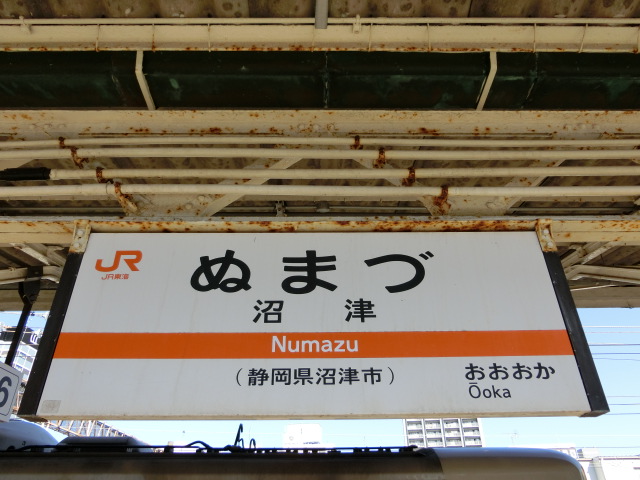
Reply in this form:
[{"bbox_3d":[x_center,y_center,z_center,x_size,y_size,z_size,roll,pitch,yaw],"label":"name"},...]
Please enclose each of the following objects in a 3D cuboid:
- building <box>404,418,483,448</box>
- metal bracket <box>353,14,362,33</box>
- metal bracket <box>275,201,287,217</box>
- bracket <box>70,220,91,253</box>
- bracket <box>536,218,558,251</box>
[{"bbox_3d":[44.840,80.537,162.294,26.700,37.000,12.000,-7,-32,11],"label":"building"},{"bbox_3d":[0.198,-1.143,2.440,0.040,0.090,0.050,0,-31,0],"label":"metal bracket"},{"bbox_3d":[-0.363,-0.289,4.245,0.095,0.140,0.070,0,-31,0],"label":"metal bracket"},{"bbox_3d":[-1.218,-0.018,2.352,0.070,0.175,0.040,0,-31,0],"label":"bracket"},{"bbox_3d":[1.155,-0.023,2.355,0.070,0.175,0.040,0,-31,0],"label":"bracket"}]

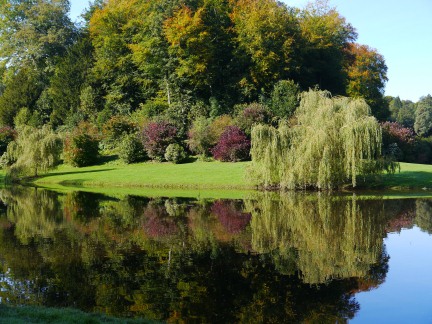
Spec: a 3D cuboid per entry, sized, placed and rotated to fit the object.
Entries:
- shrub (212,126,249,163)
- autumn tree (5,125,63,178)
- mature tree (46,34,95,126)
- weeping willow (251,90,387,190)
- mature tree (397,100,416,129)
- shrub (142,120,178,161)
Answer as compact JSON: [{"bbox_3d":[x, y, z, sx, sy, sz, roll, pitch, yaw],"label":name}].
[{"bbox_3d":[1.553,-1.753,65.000,3.810,3.610,3.700,0,0,0],"label":"shrub"},{"bbox_3d":[-17.578,-1.011,62.500,5.590,5.200,5.200,0,0,0],"label":"autumn tree"},{"bbox_3d":[-18.835,-10.162,84.000,6.210,12.690,6.500,0,0,0],"label":"mature tree"},{"bbox_3d":[7.656,-1.627,48.000,10.360,7.320,9.000,0,0,0],"label":"weeping willow"},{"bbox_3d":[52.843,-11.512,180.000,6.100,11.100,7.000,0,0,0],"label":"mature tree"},{"bbox_3d":[-5.773,-2.184,67.500,3.740,4.260,3.800,0,0,0],"label":"shrub"}]

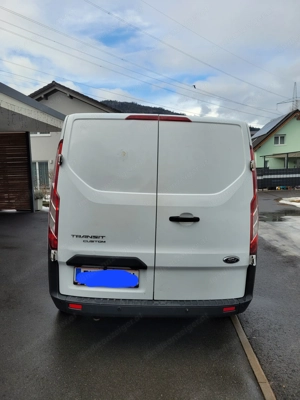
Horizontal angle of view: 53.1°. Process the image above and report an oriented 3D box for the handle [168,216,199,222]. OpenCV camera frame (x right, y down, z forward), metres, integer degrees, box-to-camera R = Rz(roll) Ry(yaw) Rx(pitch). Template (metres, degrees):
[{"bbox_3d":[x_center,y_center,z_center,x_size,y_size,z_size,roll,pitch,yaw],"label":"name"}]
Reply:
[{"bbox_3d":[0.280,0.159,2.428,0.239,0.051,0.061,1,5,-2],"label":"handle"}]

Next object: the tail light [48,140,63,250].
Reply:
[{"bbox_3d":[-0.810,-0.050,2.527,0.152,0.915,0.213,1,5,-2],"label":"tail light"}]

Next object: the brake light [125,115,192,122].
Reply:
[{"bbox_3d":[0.074,-0.681,2.521,0.558,0.055,0.061,1,5,-2],"label":"brake light"}]

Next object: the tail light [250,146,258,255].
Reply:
[{"bbox_3d":[0.904,0.000,2.579,0.152,0.919,0.213,1,5,-2],"label":"tail light"}]

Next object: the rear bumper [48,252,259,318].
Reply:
[{"bbox_3d":[0.031,0.694,2.565,1.837,0.492,0.396,1,5,-2],"label":"rear bumper"}]

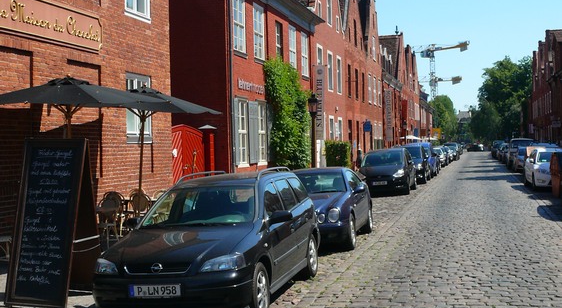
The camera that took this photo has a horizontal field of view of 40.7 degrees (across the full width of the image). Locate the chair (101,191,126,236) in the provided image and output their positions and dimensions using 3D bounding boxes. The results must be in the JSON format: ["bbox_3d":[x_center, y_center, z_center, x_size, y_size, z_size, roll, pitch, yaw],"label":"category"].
[{"bbox_3d":[-3.430,1.223,15.400,0.470,0.890,0.540,-1,1,14],"label":"chair"}]

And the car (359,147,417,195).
[{"bbox_3d":[4.040,0.655,28.750,1.860,1.650,4.680,-2,0,15],"label":"car"}]

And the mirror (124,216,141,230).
[{"bbox_3d":[-1.730,0.805,8.900,0.210,0.160,0.140,-1,1,14],"label":"mirror"}]

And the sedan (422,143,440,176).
[{"bbox_3d":[7.421,0.335,41.031,1.800,1.780,4.350,-1,1,14],"label":"sedan"}]

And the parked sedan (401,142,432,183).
[{"bbox_3d":[6.041,0.458,35.734,1.810,1.700,4.400,-1,1,14],"label":"parked sedan"}]

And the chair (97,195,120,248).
[{"bbox_3d":[-3.040,1.233,13.200,0.470,0.890,0.540,-1,1,14],"label":"chair"}]

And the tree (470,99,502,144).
[{"bbox_3d":[36.808,-5.199,135.966,6.000,9.150,6.000,-1,1,15],"label":"tree"}]

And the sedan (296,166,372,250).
[{"bbox_3d":[0.790,1.000,15.150,1.730,1.380,4.580,-2,0,14],"label":"sedan"}]

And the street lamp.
[{"bbox_3d":[1.040,-0.173,23.715,0.330,3.420,0.330,-1,1,14],"label":"street lamp"}]

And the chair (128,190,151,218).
[{"bbox_3d":[-2.810,1.209,15.150,0.470,0.890,0.540,-1,1,14],"label":"chair"}]

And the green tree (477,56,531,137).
[{"bbox_3d":[42.088,-9.631,141.913,11.000,17.630,11.000,-1,1,15],"label":"green tree"}]

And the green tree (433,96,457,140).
[{"bbox_3d":[30.179,-5.755,141.958,6.200,10.400,6.200,-1,1,15],"label":"green tree"}]

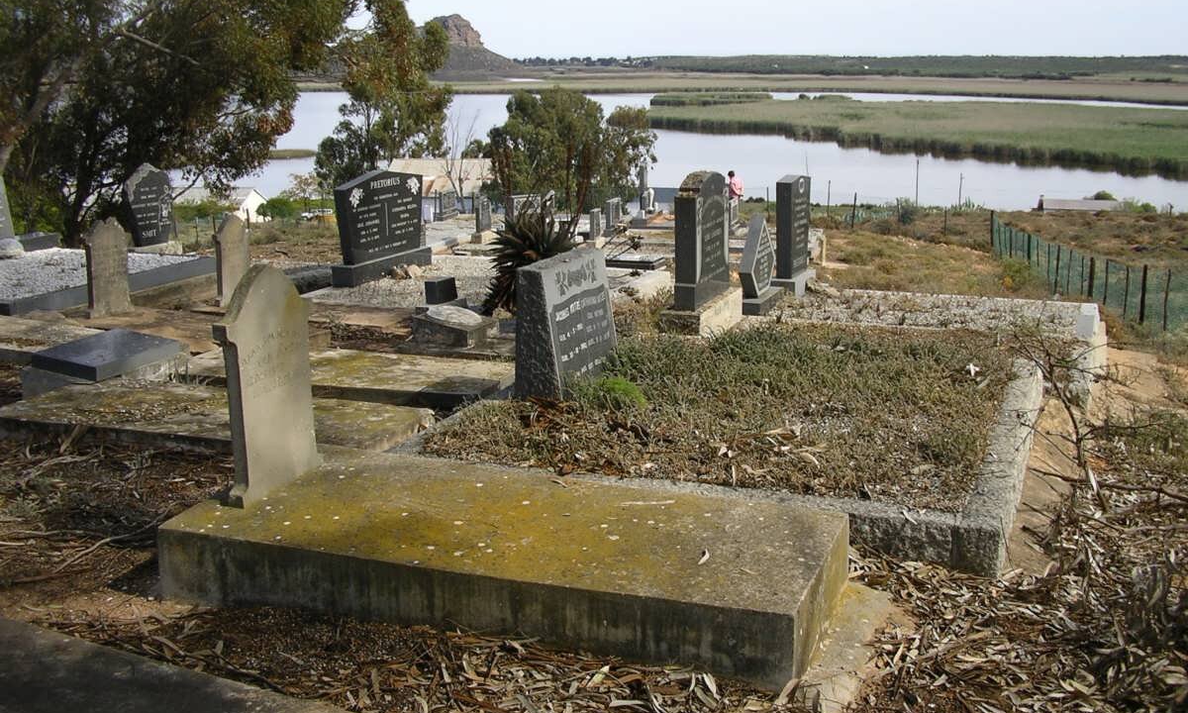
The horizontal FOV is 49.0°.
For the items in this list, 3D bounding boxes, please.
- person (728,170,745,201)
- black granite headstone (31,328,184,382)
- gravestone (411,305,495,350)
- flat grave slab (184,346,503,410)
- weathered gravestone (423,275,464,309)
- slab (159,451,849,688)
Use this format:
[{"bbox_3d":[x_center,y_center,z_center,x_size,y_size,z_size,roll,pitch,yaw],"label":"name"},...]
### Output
[{"bbox_3d":[4.045,-4.466,37.000,0.400,1.660,0.500,9,15,35],"label":"person"},{"bbox_3d":[-2.632,-0.016,7.105,0.435,0.075,0.710,11,15,18],"label":"black granite headstone"},{"bbox_3d":[-0.872,-0.192,8.090,0.378,0.173,0.376,4,13,20],"label":"gravestone"},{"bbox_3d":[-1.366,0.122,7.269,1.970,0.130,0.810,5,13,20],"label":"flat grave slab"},{"bbox_3d":[-1.137,-0.490,10.042,0.206,0.247,0.350,5,13,20],"label":"weathered gravestone"},{"bbox_3d":[-0.269,0.610,4.008,1.950,0.226,0.790,4,14,20],"label":"slab"}]

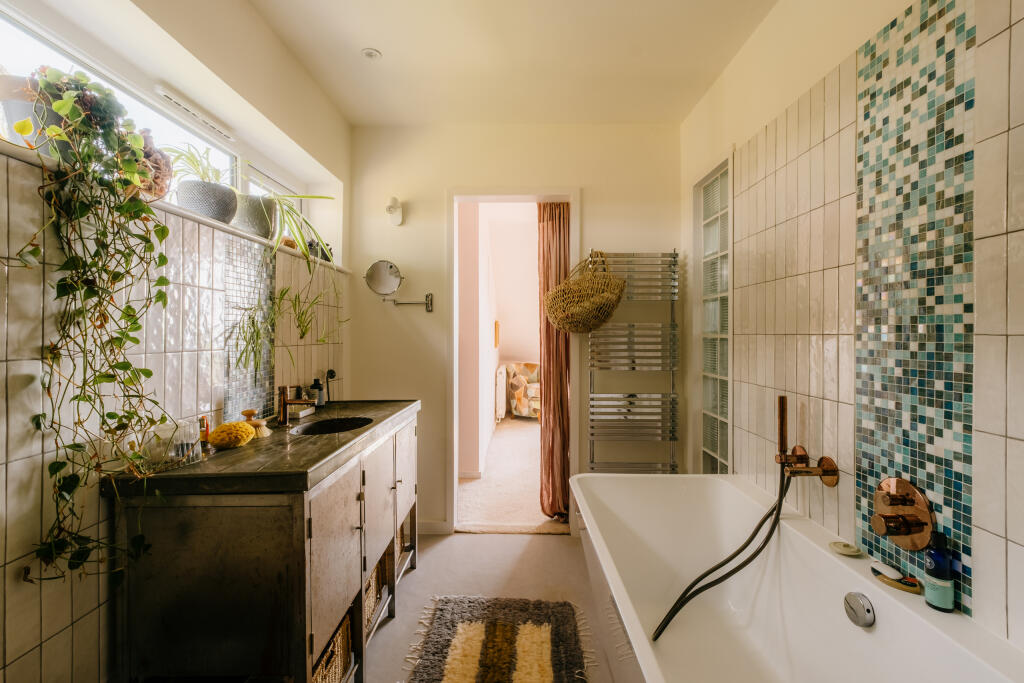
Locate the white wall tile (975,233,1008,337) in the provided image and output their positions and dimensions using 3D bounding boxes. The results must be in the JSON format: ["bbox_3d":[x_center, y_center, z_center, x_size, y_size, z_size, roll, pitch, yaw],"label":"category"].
[{"bbox_3d":[0.999,-0.116,0.886,0.010,0.202,0.062,0,1,0],"label":"white wall tile"}]

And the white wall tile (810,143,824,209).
[{"bbox_3d":[0.984,-0.528,1.366,0.010,0.200,0.060,0,0,0],"label":"white wall tile"}]

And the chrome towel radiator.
[{"bbox_3d":[0.703,0.205,2.490,0.510,1.460,0.090,0,1,0],"label":"chrome towel radiator"}]

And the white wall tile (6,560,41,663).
[{"bbox_3d":[-1.006,0.540,0.877,0.010,0.200,0.060,0,0,2],"label":"white wall tile"}]

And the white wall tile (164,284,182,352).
[{"bbox_3d":[-0.997,-0.068,1.251,0.009,0.202,0.060,0,0,1],"label":"white wall tile"}]

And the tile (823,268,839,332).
[{"bbox_3d":[0.993,-0.123,1.323,0.009,0.202,0.063,0,0,0],"label":"tile"}]

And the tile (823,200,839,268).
[{"bbox_3d":[0.998,-0.331,1.328,0.010,0.203,0.062,0,1,1],"label":"tile"}]

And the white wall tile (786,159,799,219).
[{"bbox_3d":[0.984,-0.528,1.490,0.010,0.200,0.060,0,0,0],"label":"white wall tile"}]

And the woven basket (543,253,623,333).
[{"bbox_3d":[0.400,-0.278,2.370,0.450,0.440,0.250,0,1,0],"label":"woven basket"}]

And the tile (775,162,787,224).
[{"bbox_3d":[1.017,-0.543,1.594,0.010,0.204,0.062,0,1,0],"label":"tile"}]

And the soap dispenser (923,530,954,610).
[{"bbox_3d":[0.952,0.500,0.948,0.048,0.174,0.048,0,0,-3],"label":"soap dispenser"}]

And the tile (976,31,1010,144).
[{"bbox_3d":[0.994,-0.524,0.880,0.010,0.203,0.062,0,1,1],"label":"tile"}]

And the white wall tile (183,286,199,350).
[{"bbox_3d":[-1.011,-0.071,1.335,0.010,0.202,0.062,0,1,0],"label":"white wall tile"}]

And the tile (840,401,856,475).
[{"bbox_3d":[1.002,0.288,1.273,0.010,0.202,0.062,0,1,0],"label":"tile"}]

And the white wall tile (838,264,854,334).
[{"bbox_3d":[1.000,-0.122,1.268,0.010,0.202,0.062,0,1,0],"label":"white wall tile"}]

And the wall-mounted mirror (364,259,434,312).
[{"bbox_3d":[-0.656,-0.321,2.485,0.400,0.300,0.130,0,1,0],"label":"wall-mounted mirror"}]

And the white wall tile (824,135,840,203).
[{"bbox_3d":[1.017,-0.539,1.343,0.010,0.204,0.062,0,1,0],"label":"white wall tile"}]

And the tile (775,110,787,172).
[{"bbox_3d":[1.001,-0.743,1.581,0.010,0.203,0.062,0,1,1],"label":"tile"}]

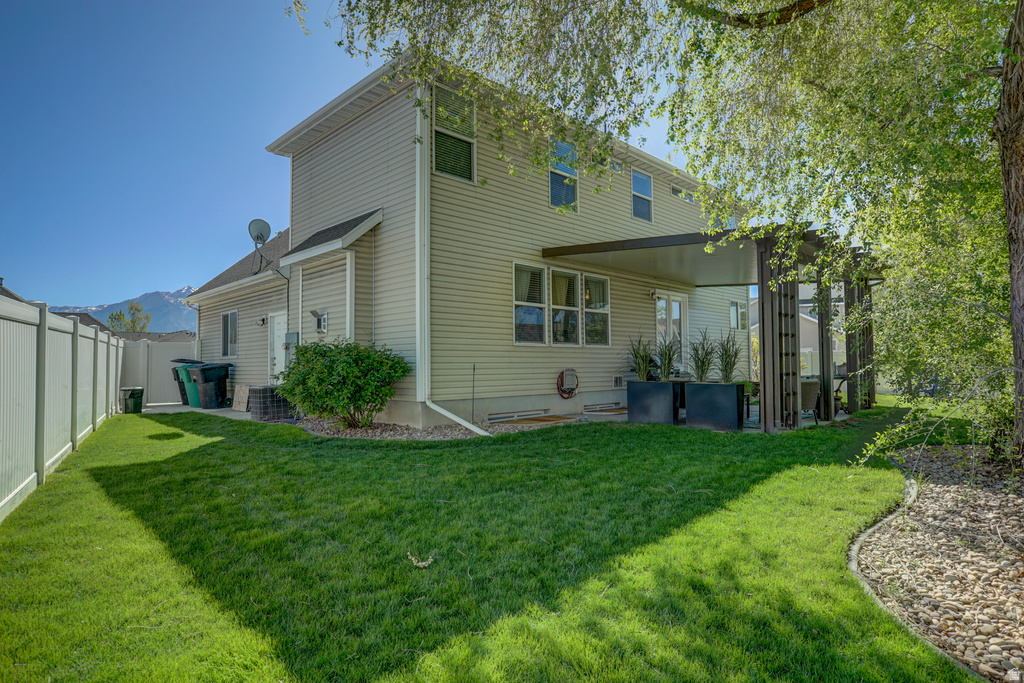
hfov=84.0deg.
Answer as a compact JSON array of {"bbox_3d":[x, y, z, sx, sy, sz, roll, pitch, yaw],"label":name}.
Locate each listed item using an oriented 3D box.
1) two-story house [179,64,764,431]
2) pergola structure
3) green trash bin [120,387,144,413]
[{"bbox_3d":[-1.071,-1.800,17.620,13.500,7.200,12.400,2,-3,-44],"label":"two-story house"},{"bbox_3d":[4.599,-0.182,11.639,6.400,3.320,4.950,2,-3,-44],"label":"pergola structure"},{"bbox_3d":[-8.572,1.334,12.927,0.460,0.630,0.420,2,-3,-44],"label":"green trash bin"}]

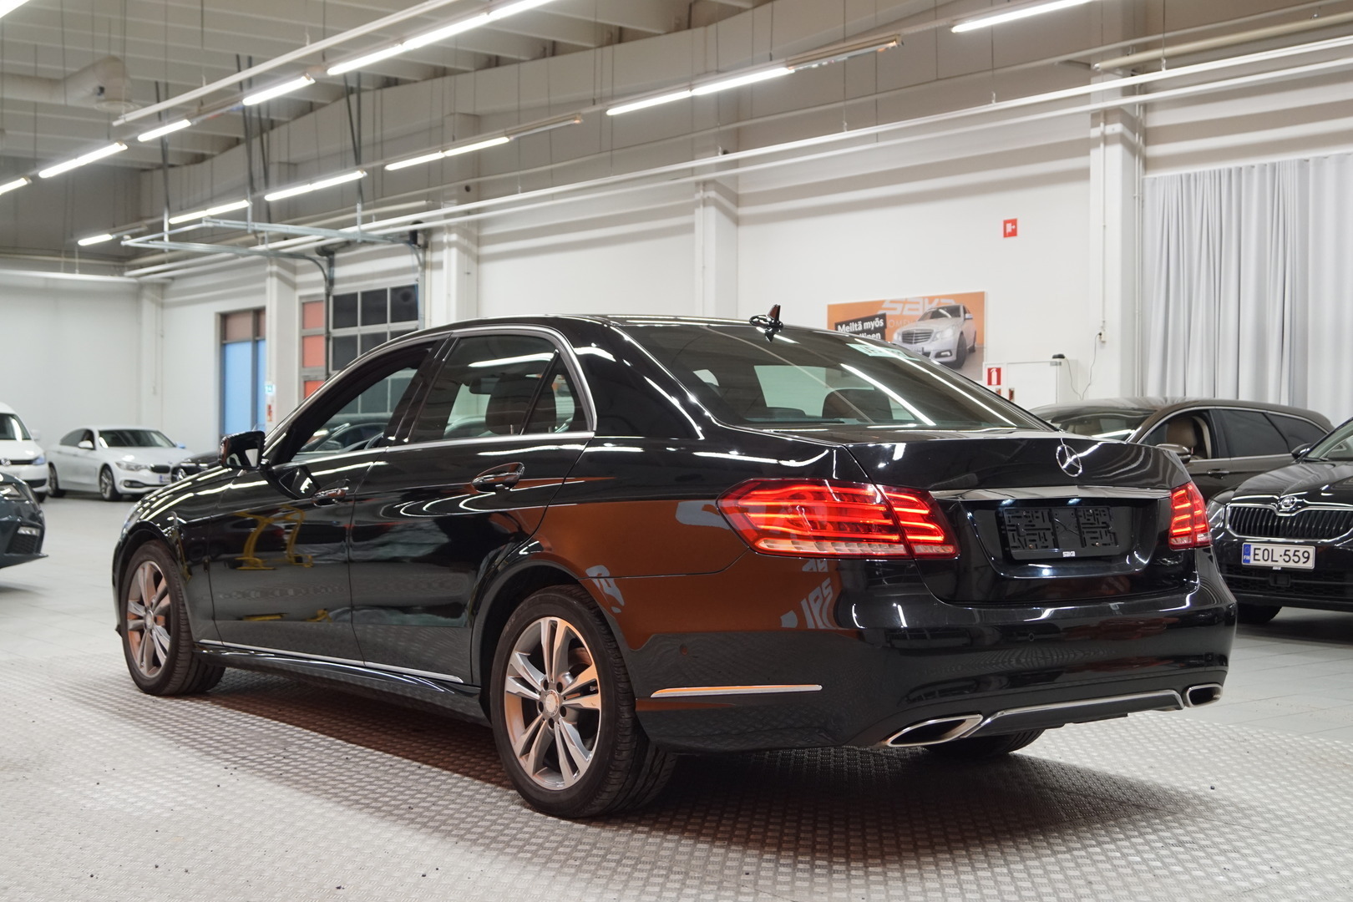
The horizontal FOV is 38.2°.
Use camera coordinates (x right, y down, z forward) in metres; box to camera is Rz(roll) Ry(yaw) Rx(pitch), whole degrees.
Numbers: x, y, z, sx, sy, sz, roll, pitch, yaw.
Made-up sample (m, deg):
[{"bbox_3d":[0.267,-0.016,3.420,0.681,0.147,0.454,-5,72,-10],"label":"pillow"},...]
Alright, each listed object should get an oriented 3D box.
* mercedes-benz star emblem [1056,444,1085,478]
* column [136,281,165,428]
[{"bbox_3d":[0.994,0.025,4.943,0.092,0.092,0.014,1,-28,-37],"label":"mercedes-benz star emblem"},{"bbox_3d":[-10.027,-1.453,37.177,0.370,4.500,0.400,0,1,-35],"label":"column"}]

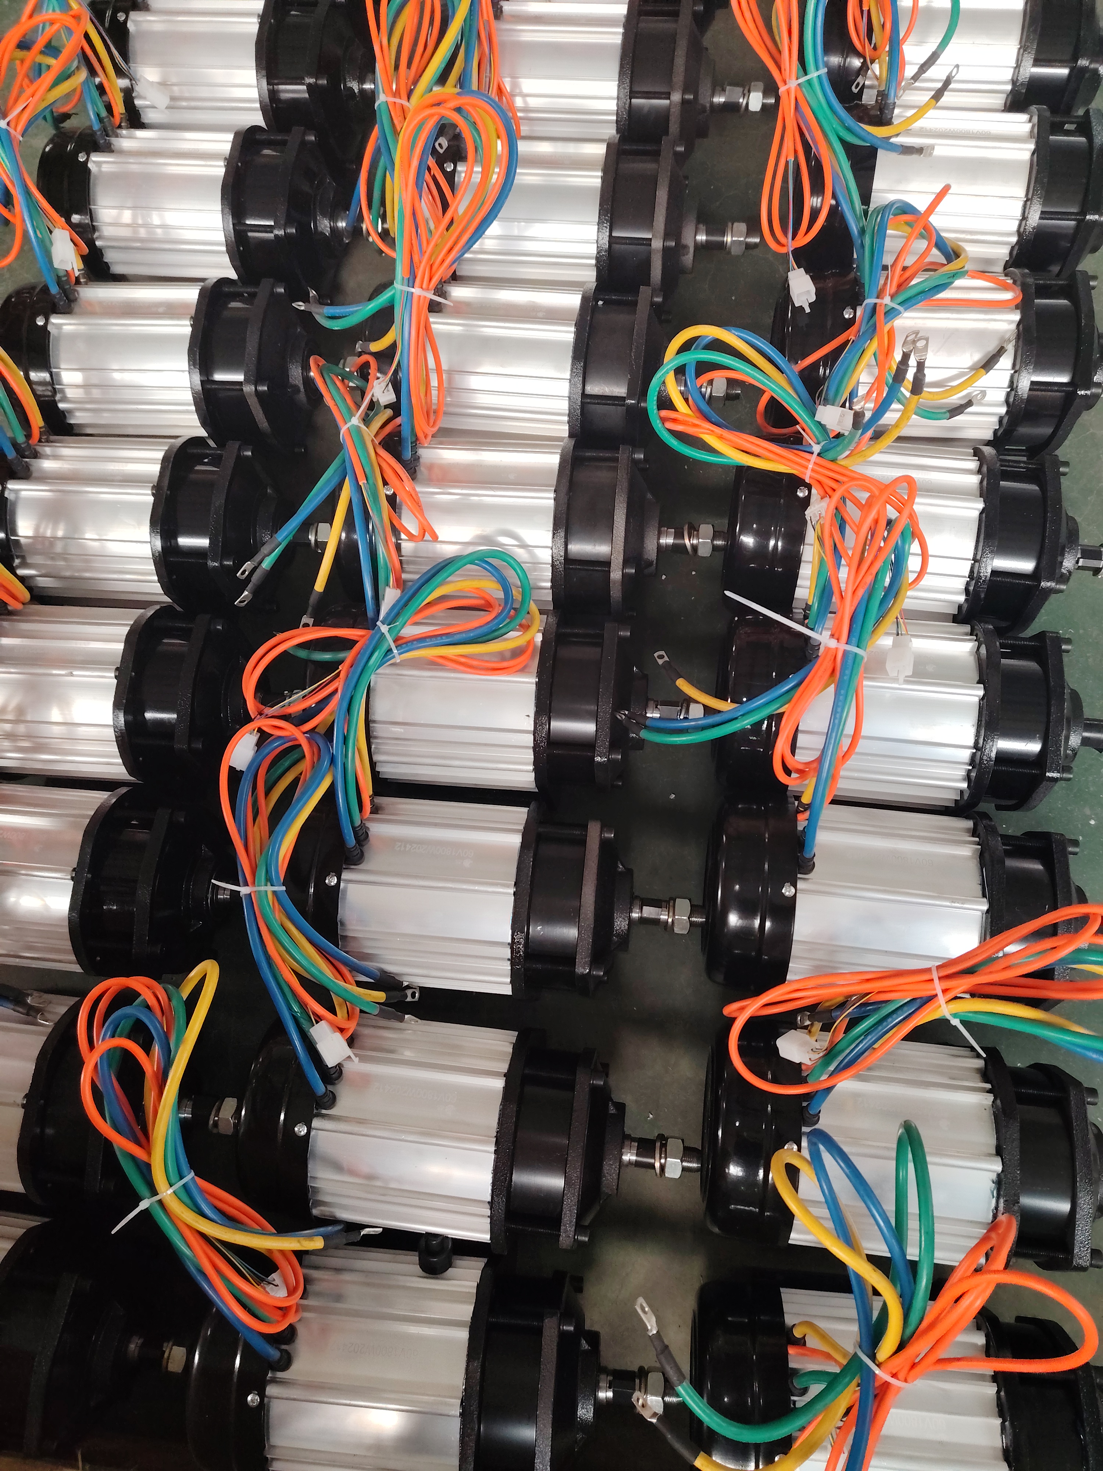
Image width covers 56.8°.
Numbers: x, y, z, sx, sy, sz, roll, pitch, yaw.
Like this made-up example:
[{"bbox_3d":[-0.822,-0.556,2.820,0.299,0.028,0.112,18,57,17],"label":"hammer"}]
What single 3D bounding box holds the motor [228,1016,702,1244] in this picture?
[{"bbox_3d":[-0.052,0.286,0.739,0.321,0.150,0.150,5,76,4],"label":"motor"}]

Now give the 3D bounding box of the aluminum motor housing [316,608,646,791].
[{"bbox_3d":[-0.054,-0.030,0.823,0.262,0.150,0.150,4,75,4],"label":"aluminum motor housing"}]

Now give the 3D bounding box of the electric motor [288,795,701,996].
[{"bbox_3d":[-0.039,0.119,0.732,0.299,0.140,0.142,3,75,6],"label":"electric motor"}]

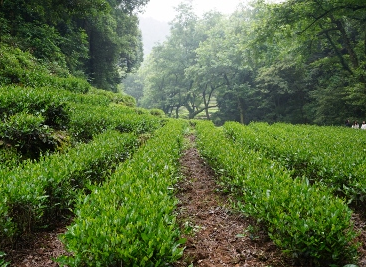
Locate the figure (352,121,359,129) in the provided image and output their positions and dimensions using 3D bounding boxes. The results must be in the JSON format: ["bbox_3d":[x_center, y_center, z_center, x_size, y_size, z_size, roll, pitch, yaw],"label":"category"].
[{"bbox_3d":[12.601,-0.115,34.024,0.480,1.620,0.300,0,2,15],"label":"figure"}]

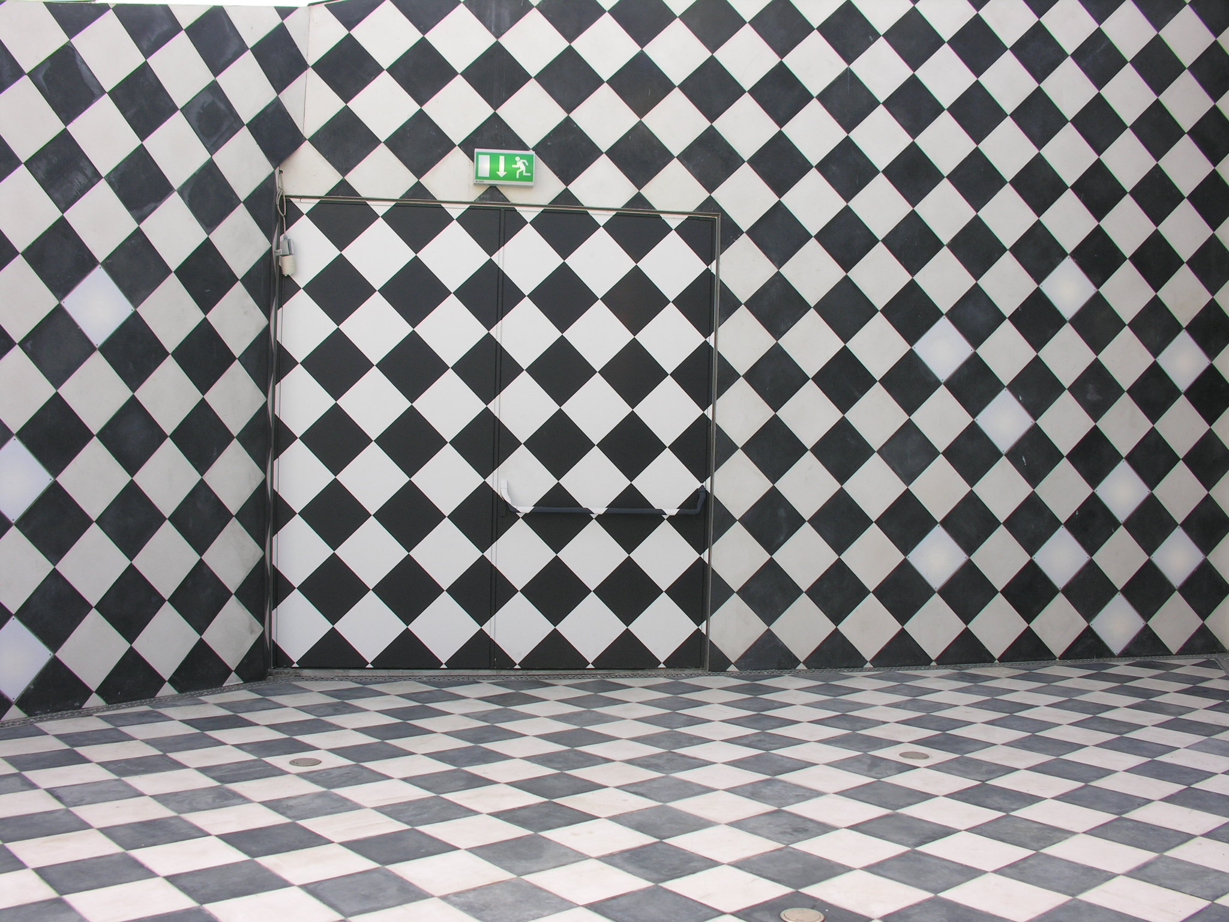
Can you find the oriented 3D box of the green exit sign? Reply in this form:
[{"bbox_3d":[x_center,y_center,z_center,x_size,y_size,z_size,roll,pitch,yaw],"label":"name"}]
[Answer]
[{"bbox_3d":[-0.619,-1.653,7.009,0.336,0.200,0.060,1,1,-8],"label":"green exit sign"}]

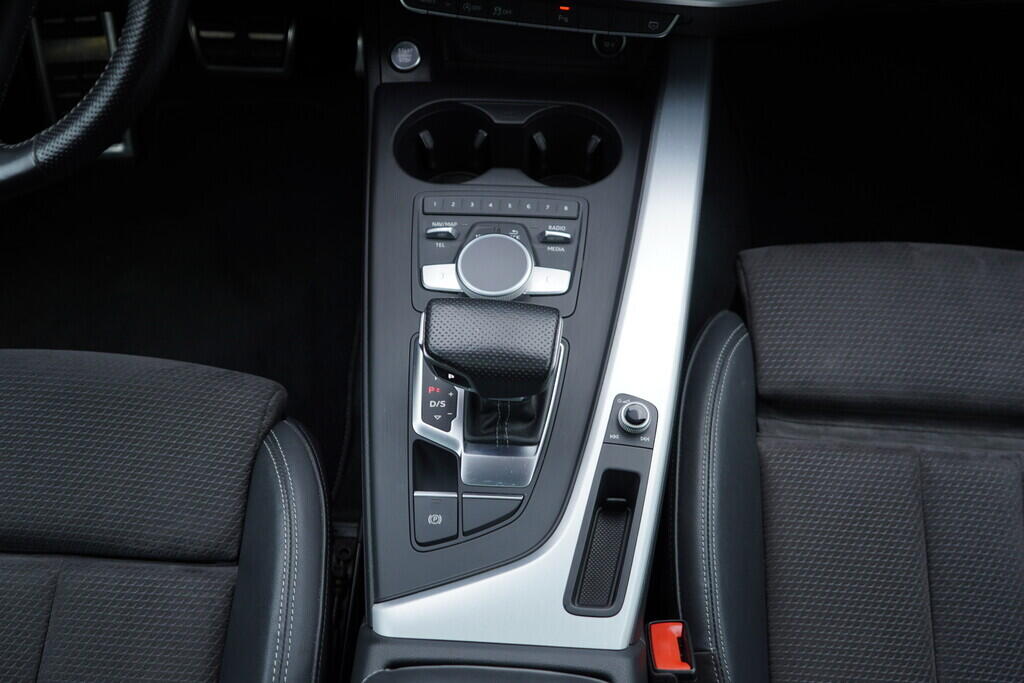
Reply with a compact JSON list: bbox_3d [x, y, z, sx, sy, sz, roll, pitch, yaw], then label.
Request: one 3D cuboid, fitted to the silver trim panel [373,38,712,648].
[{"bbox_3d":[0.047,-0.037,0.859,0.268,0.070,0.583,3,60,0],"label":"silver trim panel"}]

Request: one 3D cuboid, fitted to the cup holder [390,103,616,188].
[{"bbox_3d":[-0.004,-0.159,0.953,0.203,0.075,0.100,3,60,0],"label":"cup holder"}]

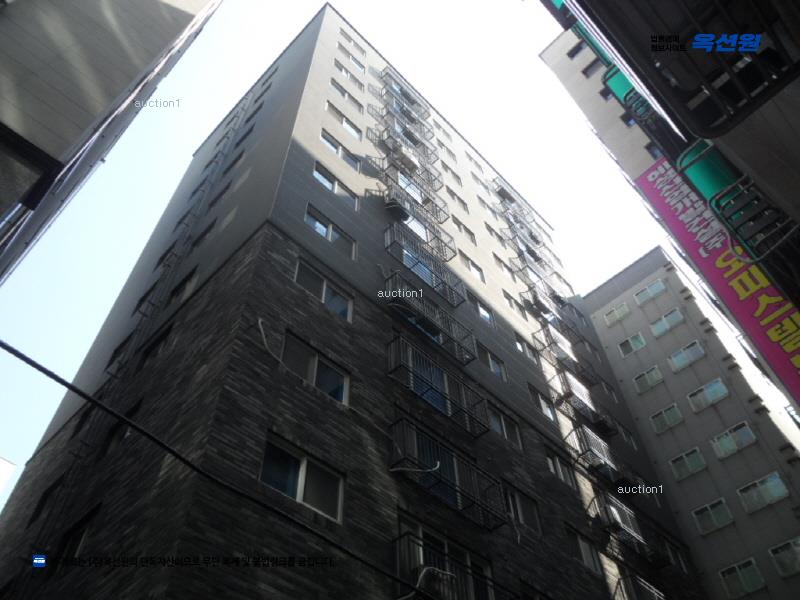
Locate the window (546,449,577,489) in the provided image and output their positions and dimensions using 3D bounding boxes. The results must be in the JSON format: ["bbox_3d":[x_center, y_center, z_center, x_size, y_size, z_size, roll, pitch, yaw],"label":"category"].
[{"bbox_3d":[5.140,5.400,20.095,0.180,1.006,1.493,-39,-61,24],"label":"window"}]

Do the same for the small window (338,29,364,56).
[{"bbox_3d":[-2.570,-13.804,33.571,0.180,1.013,1.836,-39,-61,24],"label":"small window"}]

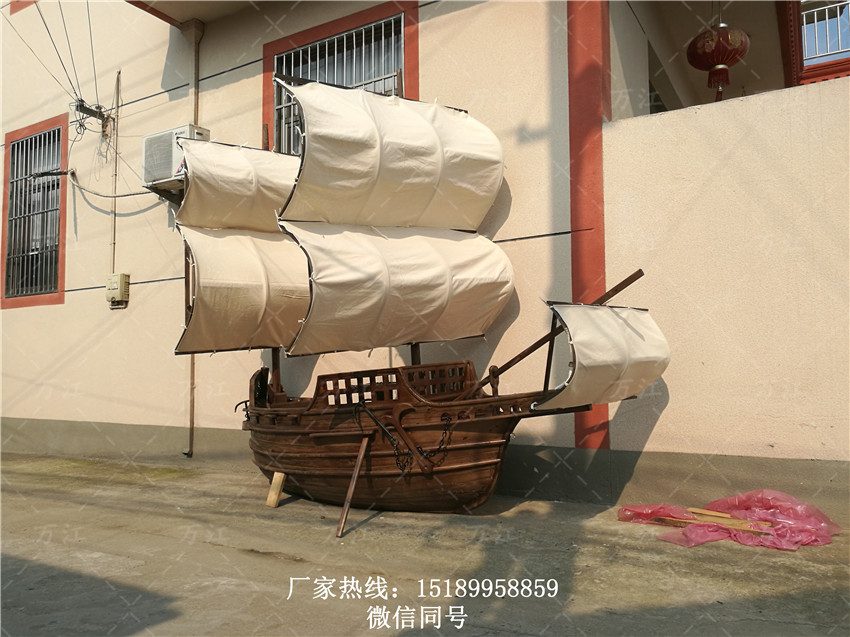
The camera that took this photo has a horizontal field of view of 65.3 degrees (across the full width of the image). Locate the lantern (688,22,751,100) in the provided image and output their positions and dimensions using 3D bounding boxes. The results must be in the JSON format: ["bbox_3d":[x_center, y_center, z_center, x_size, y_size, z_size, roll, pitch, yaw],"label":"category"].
[{"bbox_3d":[2.820,-2.430,6.380,0.590,0.840,0.590,-3,-4,30],"label":"lantern"}]

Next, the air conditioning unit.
[{"bbox_3d":[-2.775,-1.780,7.400,0.770,0.550,0.285,-3,-4,30],"label":"air conditioning unit"}]

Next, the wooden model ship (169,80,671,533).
[{"bbox_3d":[-0.231,-0.218,4.997,3.650,3.320,1.750,-3,-5,33],"label":"wooden model ship"}]

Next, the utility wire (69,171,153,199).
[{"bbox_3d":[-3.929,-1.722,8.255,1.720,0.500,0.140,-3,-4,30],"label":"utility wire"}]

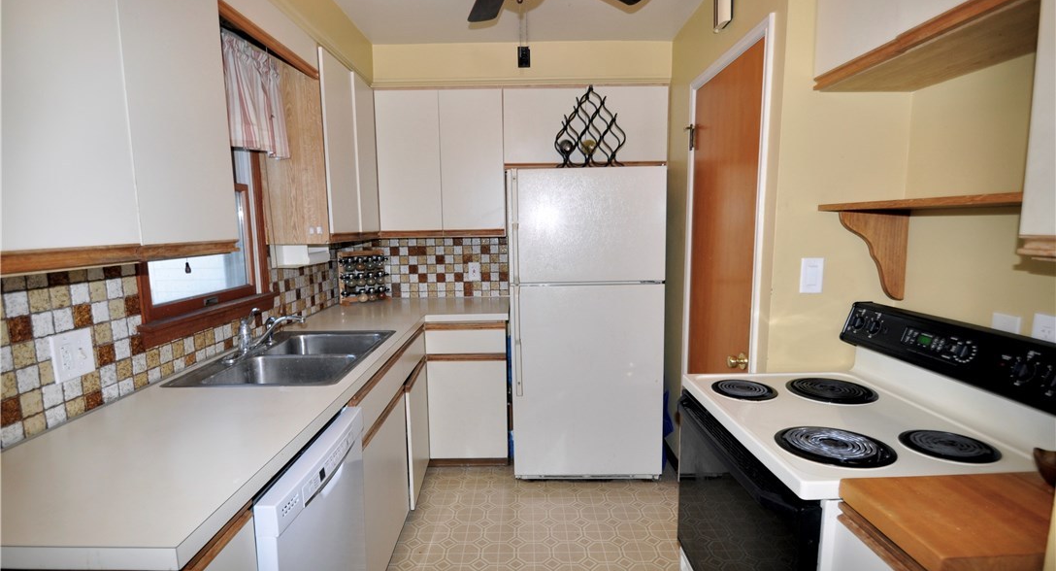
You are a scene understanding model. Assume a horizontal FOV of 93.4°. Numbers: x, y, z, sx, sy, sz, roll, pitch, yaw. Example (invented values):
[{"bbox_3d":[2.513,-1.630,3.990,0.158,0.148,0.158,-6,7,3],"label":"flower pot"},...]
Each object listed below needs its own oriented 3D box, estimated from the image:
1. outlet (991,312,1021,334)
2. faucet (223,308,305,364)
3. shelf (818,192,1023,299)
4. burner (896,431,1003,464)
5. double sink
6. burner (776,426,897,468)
[{"bbox_3d":[1.276,0.136,1.329,0.008,0.115,0.071,-1,7,-1],"label":"outlet"},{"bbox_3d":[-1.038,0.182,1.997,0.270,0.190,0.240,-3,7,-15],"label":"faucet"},{"bbox_3d":[1.130,-0.070,1.332,0.294,0.317,0.730,-1,7,-1],"label":"shelf"},{"bbox_3d":[1.020,0.387,1.207,0.190,0.025,0.190,-1,7,0],"label":"burner"},{"bbox_3d":[-0.910,0.357,2.015,0.550,0.180,0.840,-1,7,-1],"label":"double sink"},{"bbox_3d":[0.696,0.368,1.139,0.235,0.025,0.235,-1,7,-1],"label":"burner"}]

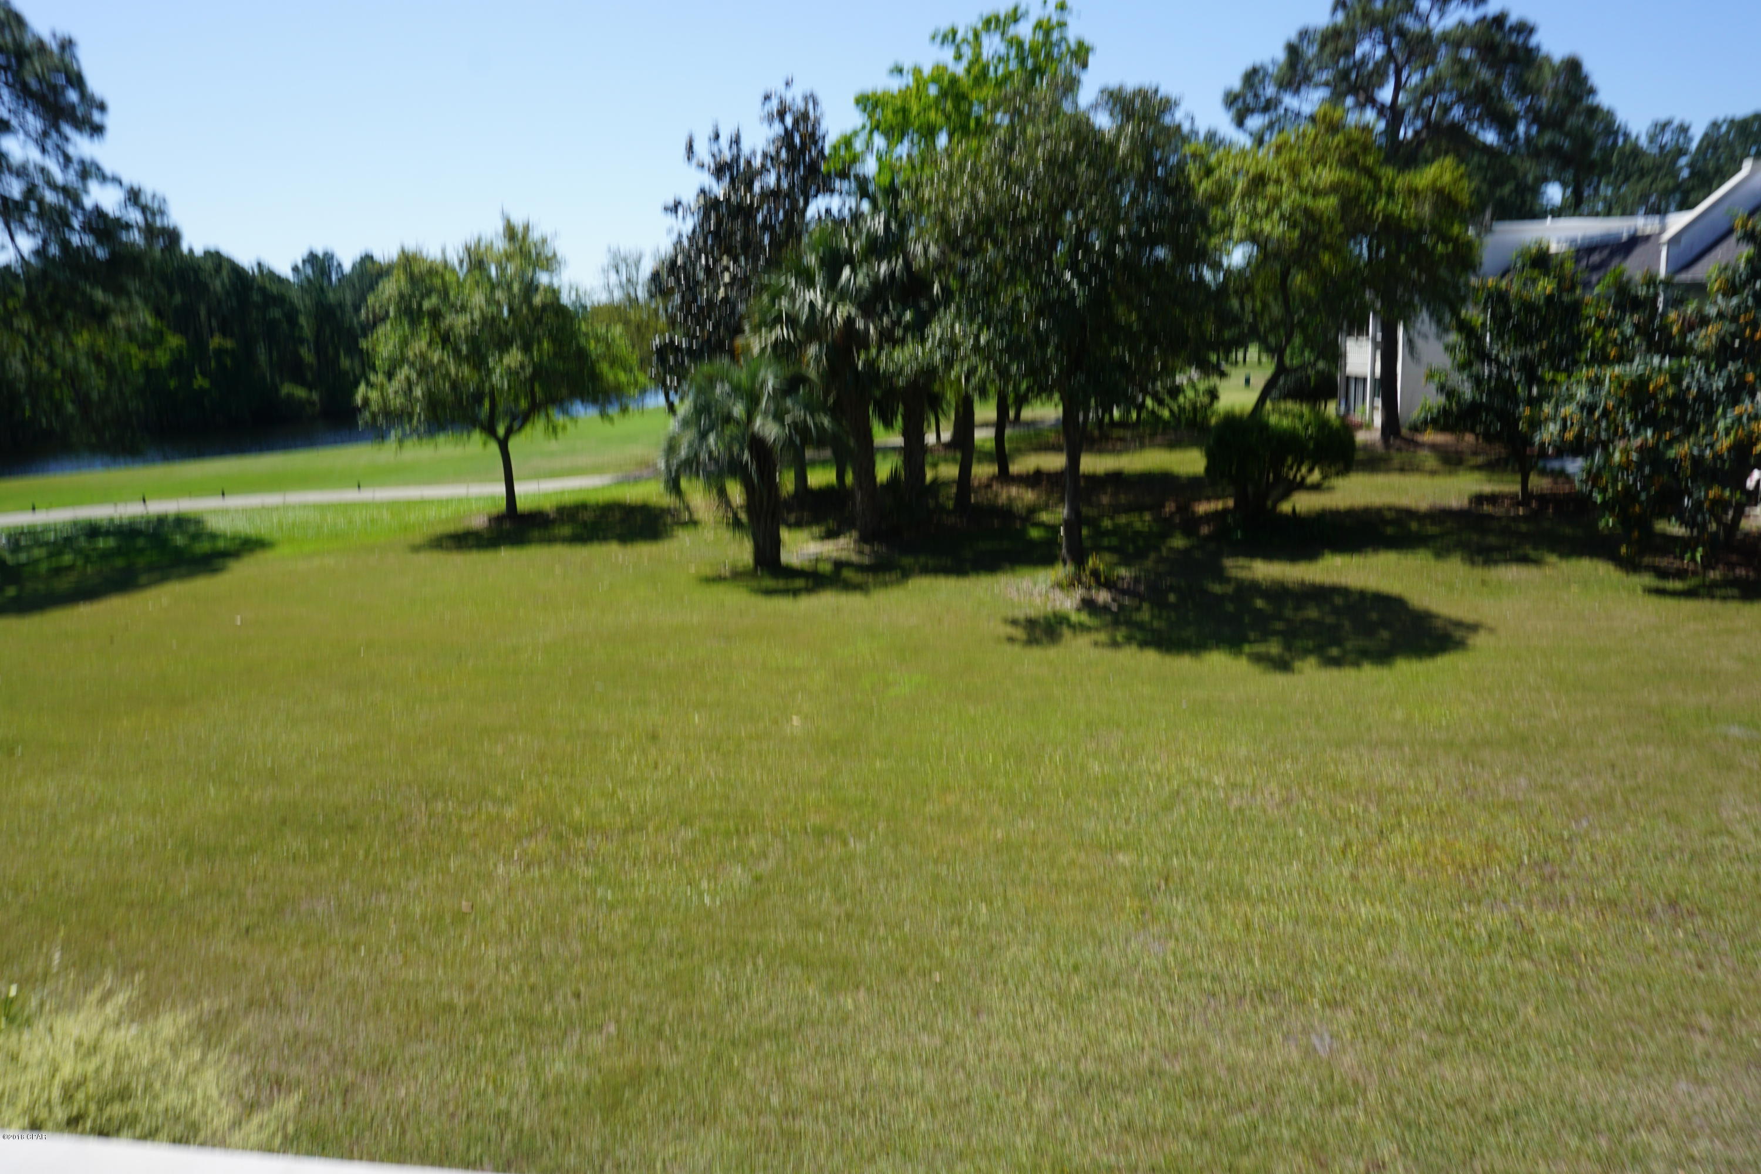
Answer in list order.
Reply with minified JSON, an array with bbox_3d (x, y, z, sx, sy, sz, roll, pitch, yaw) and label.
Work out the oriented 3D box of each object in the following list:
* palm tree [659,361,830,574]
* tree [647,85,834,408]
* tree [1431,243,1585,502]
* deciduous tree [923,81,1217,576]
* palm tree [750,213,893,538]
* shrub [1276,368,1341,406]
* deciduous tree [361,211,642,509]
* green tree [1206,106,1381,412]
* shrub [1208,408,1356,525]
[{"bbox_3d":[-2.532,-2.371,23.158,3.380,4.190,3.380,-3,12,0],"label":"palm tree"},{"bbox_3d":[-3.863,-8.551,34.745,5.850,11.760,5.850,-3,12,0],"label":"tree"},{"bbox_3d":[13.900,-4.642,25.846,3.740,5.620,3.740,-3,12,0],"label":"tree"},{"bbox_3d":[3.445,-4.459,21.025,5.320,8.430,5.320,-3,12,0],"label":"deciduous tree"},{"bbox_3d":[-1.012,-4.471,25.992,3.470,6.970,3.470,-3,12,0],"label":"palm tree"},{"bbox_3d":[20.770,-9.618,56.983,3.420,1.980,3.070,-3,12,0],"label":"shrub"},{"bbox_3d":[-11.024,-6.248,33.929,8.050,8.420,8.050,-3,12,0],"label":"deciduous tree"},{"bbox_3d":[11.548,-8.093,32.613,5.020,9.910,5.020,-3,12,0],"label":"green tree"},{"bbox_3d":[8.942,-2.820,26.261,3.390,2.470,3.220,-3,12,0],"label":"shrub"}]

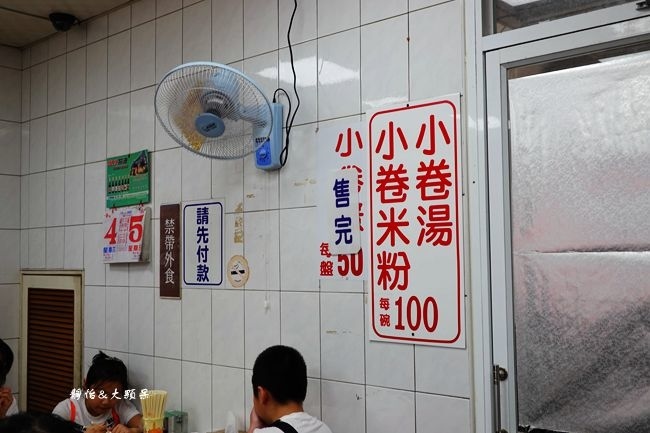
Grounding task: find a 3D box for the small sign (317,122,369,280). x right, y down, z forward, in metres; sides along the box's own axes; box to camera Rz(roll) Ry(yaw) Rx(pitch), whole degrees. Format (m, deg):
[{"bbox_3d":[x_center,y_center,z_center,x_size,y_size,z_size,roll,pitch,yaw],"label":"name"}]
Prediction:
[{"bbox_3d":[0.059,-0.051,2.440,0.229,0.544,0.012,-4,-5,41],"label":"small sign"}]

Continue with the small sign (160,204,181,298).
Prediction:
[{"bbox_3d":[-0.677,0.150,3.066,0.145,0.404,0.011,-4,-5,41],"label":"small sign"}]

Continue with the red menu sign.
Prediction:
[{"bbox_3d":[0.279,0.021,2.245,0.361,0.771,0.014,-4,-5,41],"label":"red menu sign"}]

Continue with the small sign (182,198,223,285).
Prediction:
[{"bbox_3d":[-0.510,0.117,2.924,0.280,0.364,0.010,-4,-5,41],"label":"small sign"}]

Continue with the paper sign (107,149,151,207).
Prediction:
[{"bbox_3d":[-0.918,-0.170,3.251,0.341,0.241,0.012,-4,-5,41],"label":"paper sign"}]

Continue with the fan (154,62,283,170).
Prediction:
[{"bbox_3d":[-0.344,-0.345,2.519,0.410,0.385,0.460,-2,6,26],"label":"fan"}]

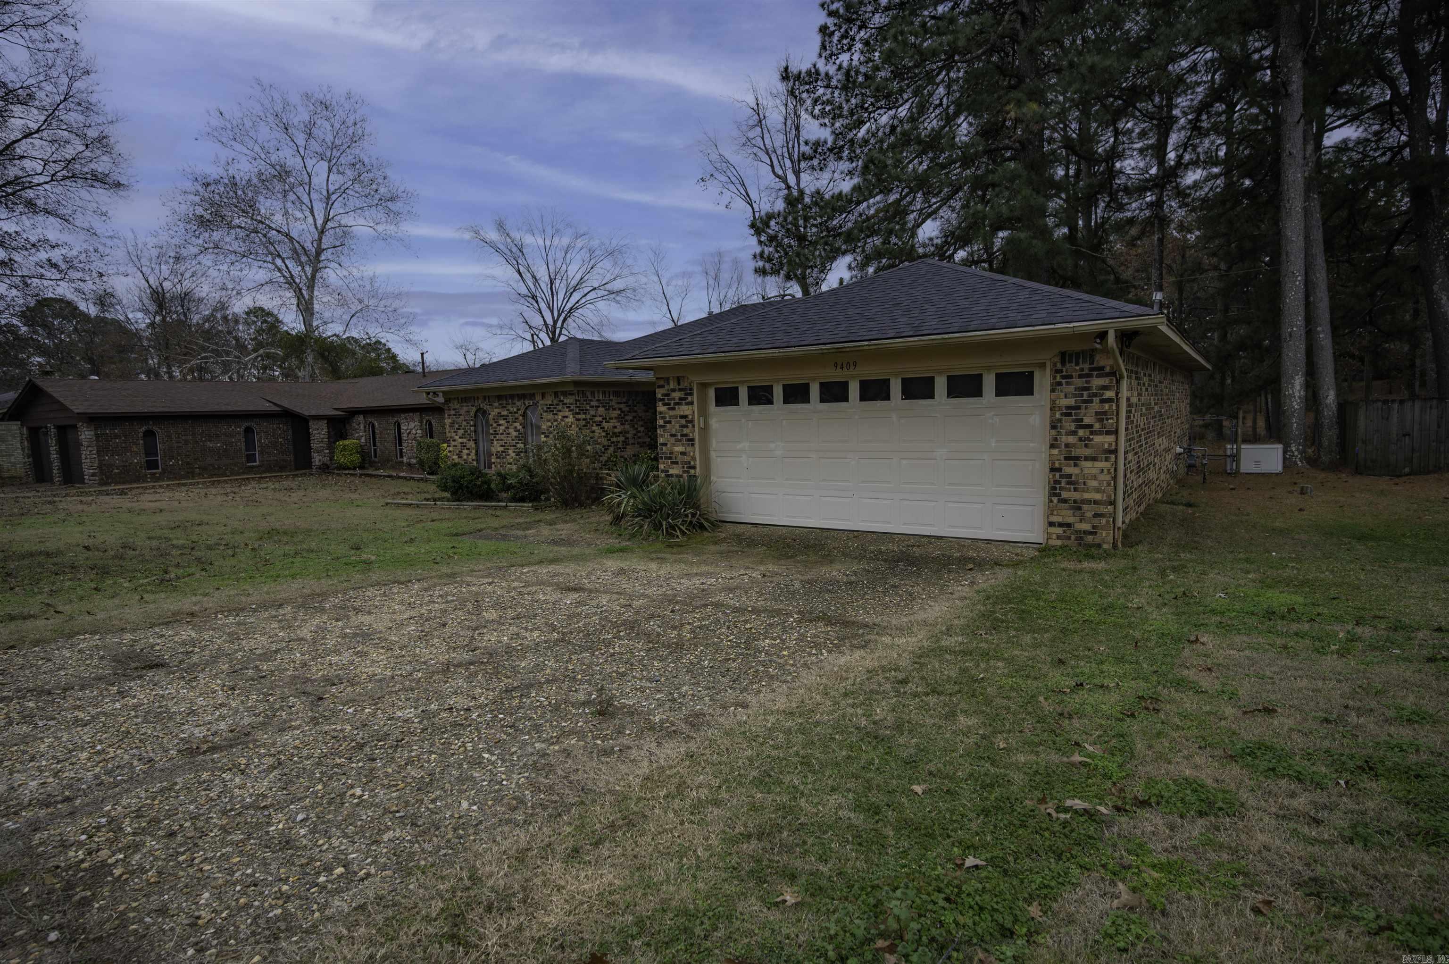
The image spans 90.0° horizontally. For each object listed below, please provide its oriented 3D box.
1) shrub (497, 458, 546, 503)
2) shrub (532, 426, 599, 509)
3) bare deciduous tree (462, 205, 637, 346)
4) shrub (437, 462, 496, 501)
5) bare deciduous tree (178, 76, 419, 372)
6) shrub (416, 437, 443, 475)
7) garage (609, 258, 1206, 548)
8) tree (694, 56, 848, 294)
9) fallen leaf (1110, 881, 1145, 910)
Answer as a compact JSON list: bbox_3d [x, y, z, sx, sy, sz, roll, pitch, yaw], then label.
[{"bbox_3d":[-4.462,-0.037,15.900,1.100,0.970,1.100,2,7,35],"label":"shrub"},{"bbox_3d":[-3.272,-0.329,15.000,1.400,1.680,1.350,-2,6,0],"label":"shrub"},{"bbox_3d":[-8.363,-7.054,34.619,8.367,11.736,8.367,2,7,35],"label":"bare deciduous tree"},{"bbox_3d":[-5.872,0.013,16.400,1.350,0.920,1.250,2,7,35],"label":"shrub"},{"bbox_3d":[-27.094,-13.297,46.061,15.716,23.289,15.716,2,7,35],"label":"bare deciduous tree"},{"bbox_3d":[-10.834,-0.957,26.600,1.050,1.420,1.050,2,7,35],"label":"shrub"},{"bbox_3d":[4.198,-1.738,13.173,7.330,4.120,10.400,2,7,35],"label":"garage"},{"bbox_3d":[2.533,-10.832,35.289,7.800,18.254,7.800,2,7,35],"label":"tree"},{"bbox_3d":[1.405,1.443,2.524,0.125,0.030,0.105,-2,6,0],"label":"fallen leaf"}]

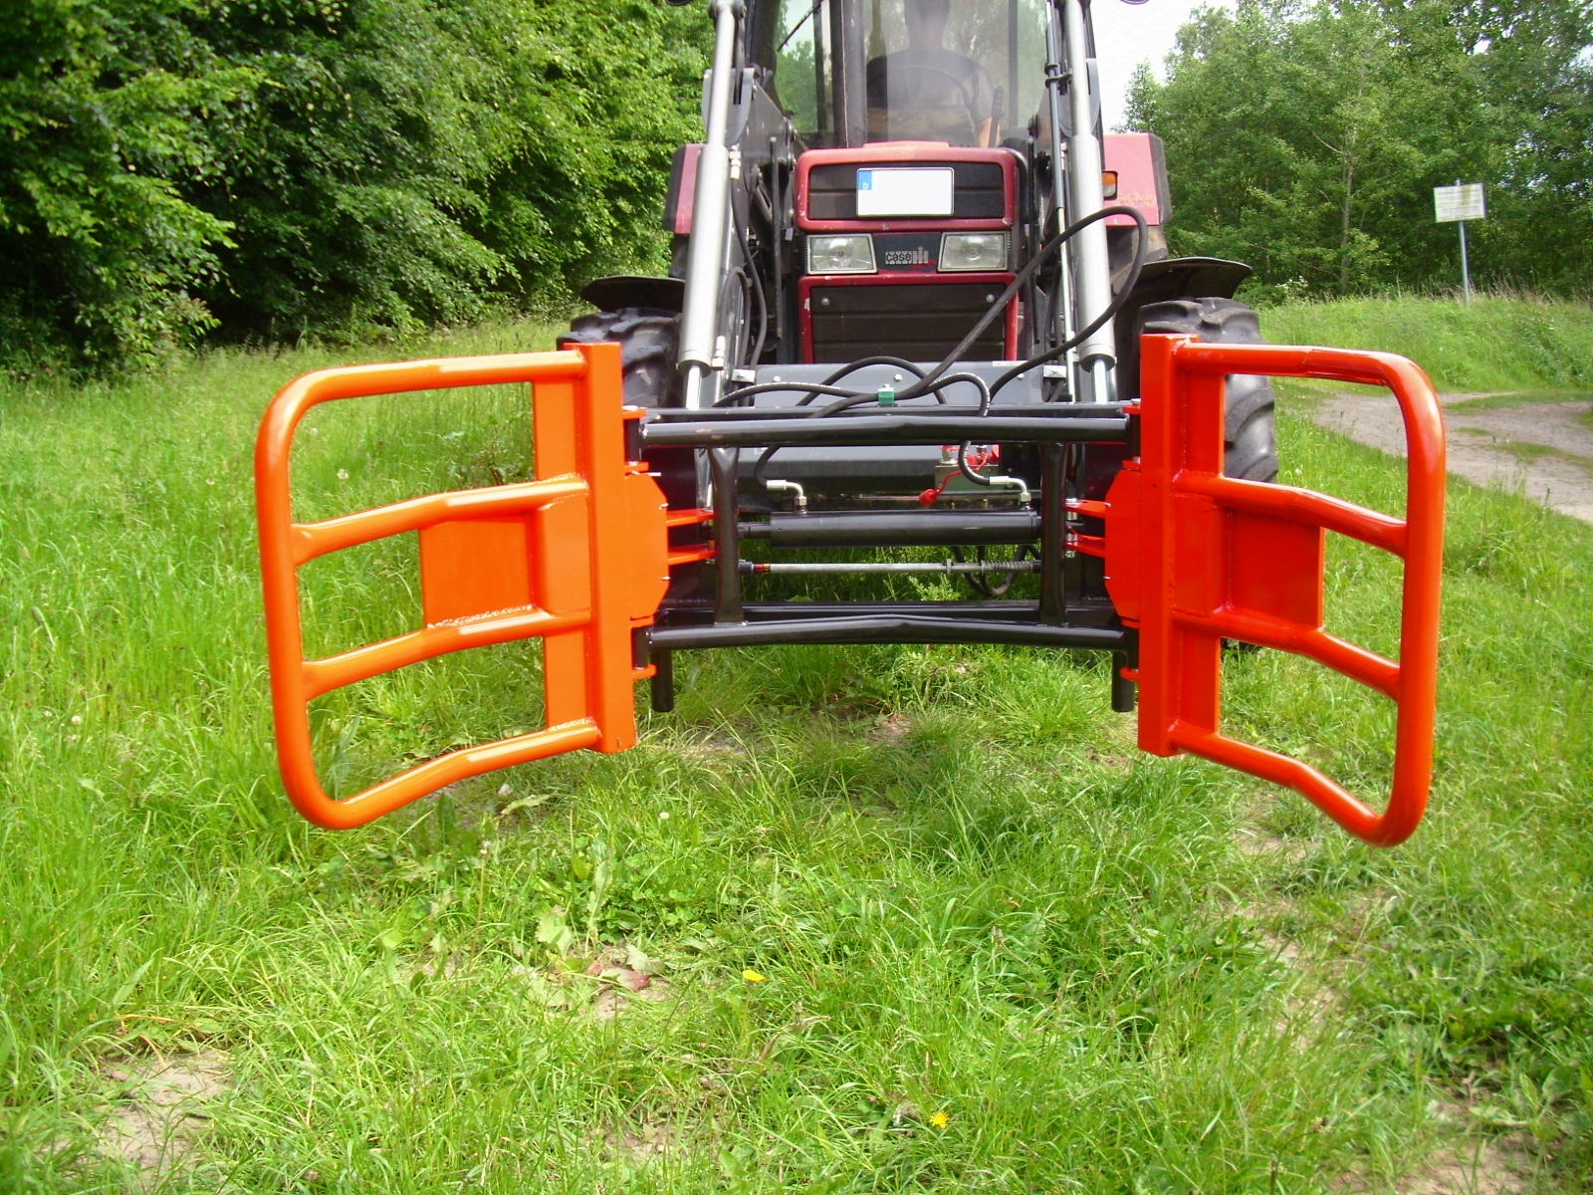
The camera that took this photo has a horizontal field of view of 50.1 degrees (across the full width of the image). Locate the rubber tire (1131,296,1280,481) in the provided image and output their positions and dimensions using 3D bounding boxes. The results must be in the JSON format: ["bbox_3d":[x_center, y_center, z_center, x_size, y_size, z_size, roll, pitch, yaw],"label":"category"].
[{"bbox_3d":[1.208,-0.300,5.163,0.360,1.200,1.200,0,11,7],"label":"rubber tire"}]

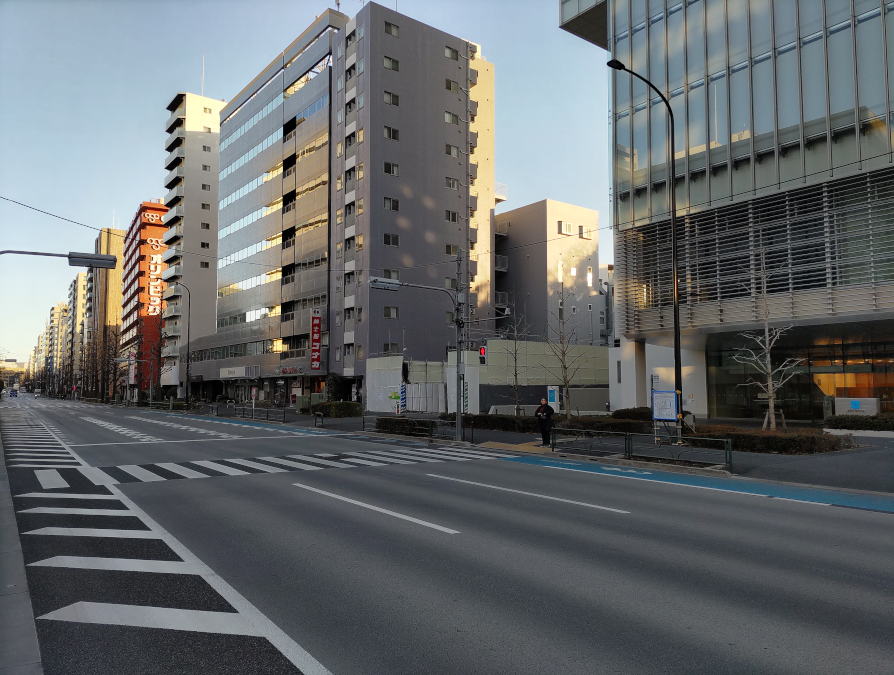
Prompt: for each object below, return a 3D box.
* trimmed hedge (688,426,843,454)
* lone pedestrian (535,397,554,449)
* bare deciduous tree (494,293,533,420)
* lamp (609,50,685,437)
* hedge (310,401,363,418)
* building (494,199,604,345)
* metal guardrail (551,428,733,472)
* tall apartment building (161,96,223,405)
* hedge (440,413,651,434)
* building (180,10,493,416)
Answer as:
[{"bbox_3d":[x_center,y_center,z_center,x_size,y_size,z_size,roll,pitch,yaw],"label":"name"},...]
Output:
[{"bbox_3d":[10.100,3.275,21.407,3.000,0.550,4.000,3,-6,-35],"label":"trimmed hedge"},{"bbox_3d":[3.200,2.792,22.148,0.580,1.640,0.380,-3,-5,30],"label":"lone pedestrian"},{"bbox_3d":[3.350,1.182,33.011,1.700,6.600,1.700,3,-6,-35],"label":"bare deciduous tree"},{"bbox_3d":[6.900,-2.842,23.451,3.800,13.000,0.400,3,-6,-35],"label":"lamp"},{"bbox_3d":[-7.960,5.234,48.437,2.300,0.930,4.000,3,-6,-35],"label":"hedge"},{"bbox_3d":[8.200,-2.214,59.565,6.500,17.400,8.200,3,-6,-37],"label":"building"},{"bbox_3d":[4.830,2.891,17.726,0.100,0.750,6.100,3,-5,-32],"label":"metal guardrail"},{"bbox_3d":[-37.700,-13.023,106.977,12.000,46.500,11.000,3,-6,-37],"label":"tall apartment building"},{"bbox_3d":[4.150,4.036,31.378,3.000,0.640,10.800,3,-6,-35],"label":"hedge"},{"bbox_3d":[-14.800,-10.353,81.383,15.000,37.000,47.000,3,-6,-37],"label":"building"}]

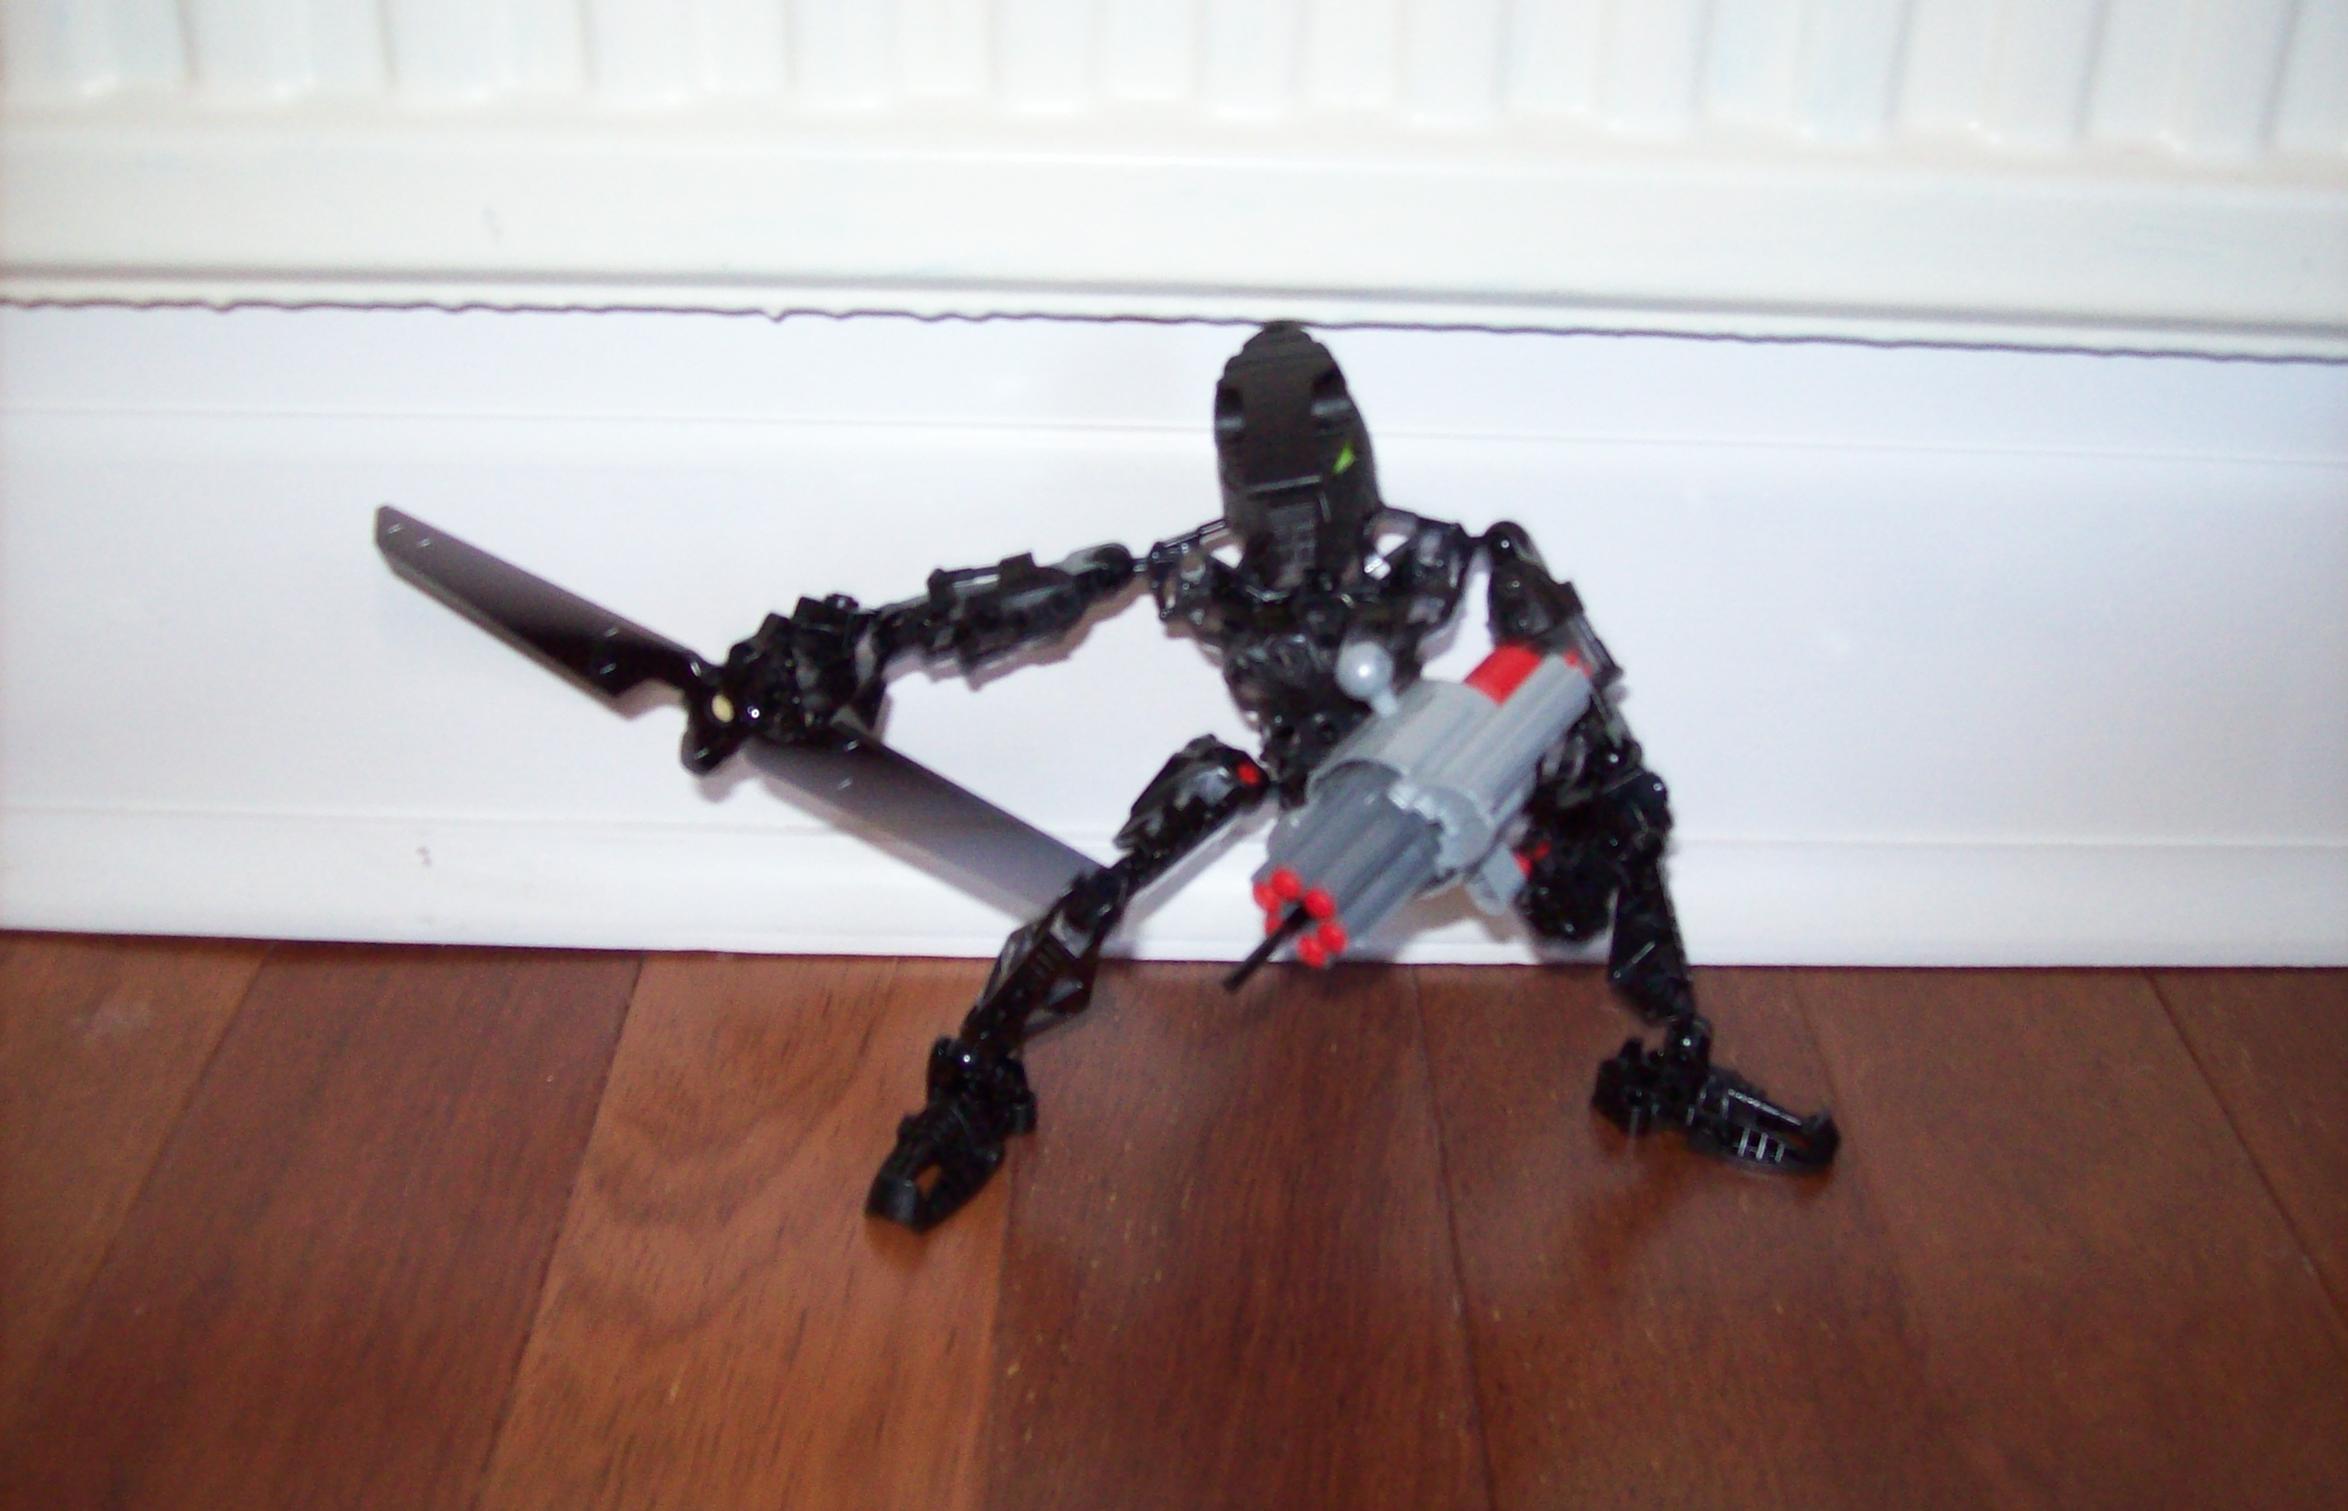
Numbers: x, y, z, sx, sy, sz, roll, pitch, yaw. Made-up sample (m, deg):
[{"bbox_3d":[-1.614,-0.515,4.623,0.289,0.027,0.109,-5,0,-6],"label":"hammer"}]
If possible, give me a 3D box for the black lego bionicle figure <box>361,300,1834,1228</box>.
[{"bbox_3d":[-0.006,0.004,0.472,0.301,0.178,0.093,1,31,-1],"label":"black lego bionicle figure"}]

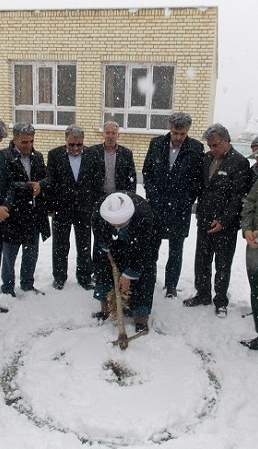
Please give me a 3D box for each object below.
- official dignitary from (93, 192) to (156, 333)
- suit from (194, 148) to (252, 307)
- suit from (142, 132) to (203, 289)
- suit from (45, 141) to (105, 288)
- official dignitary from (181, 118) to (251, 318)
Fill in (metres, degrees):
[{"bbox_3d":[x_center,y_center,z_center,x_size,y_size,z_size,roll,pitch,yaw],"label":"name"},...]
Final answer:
[{"bbox_3d":[-0.028,0.291,3.297,0.560,1.170,0.780,4,10,7],"label":"official dignitary"},{"bbox_3d":[0.909,0.018,3.925,0.550,1.480,0.380,9,11,30],"label":"suit"},{"bbox_3d":[0.448,-0.090,3.980,0.580,1.540,0.340,6,13,14],"label":"suit"},{"bbox_3d":[-0.552,-0.062,4.011,0.570,1.440,0.340,0,13,-11],"label":"suit"},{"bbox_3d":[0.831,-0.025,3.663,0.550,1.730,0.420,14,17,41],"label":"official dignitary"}]

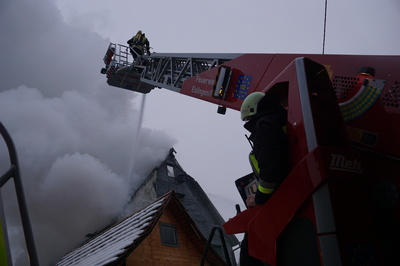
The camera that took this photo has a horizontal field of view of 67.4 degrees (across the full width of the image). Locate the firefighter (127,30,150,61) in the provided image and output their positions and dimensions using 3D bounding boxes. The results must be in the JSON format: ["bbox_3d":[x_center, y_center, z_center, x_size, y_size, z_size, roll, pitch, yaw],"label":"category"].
[{"bbox_3d":[-2.373,-3.244,11.600,0.800,1.750,0.550,3,-23,-18],"label":"firefighter"}]

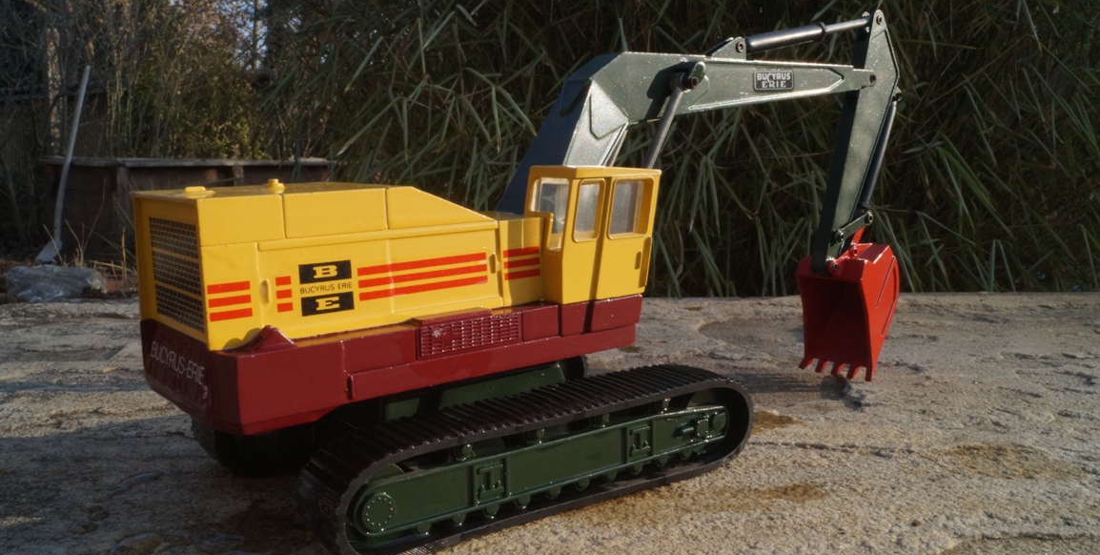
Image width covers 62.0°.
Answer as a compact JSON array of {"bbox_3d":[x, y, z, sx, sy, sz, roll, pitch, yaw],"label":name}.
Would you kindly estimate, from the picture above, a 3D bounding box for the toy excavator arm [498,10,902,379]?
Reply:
[{"bbox_3d":[0.054,-0.022,0.285,0.174,0.125,0.028,-7,10,-35],"label":"toy excavator arm"}]

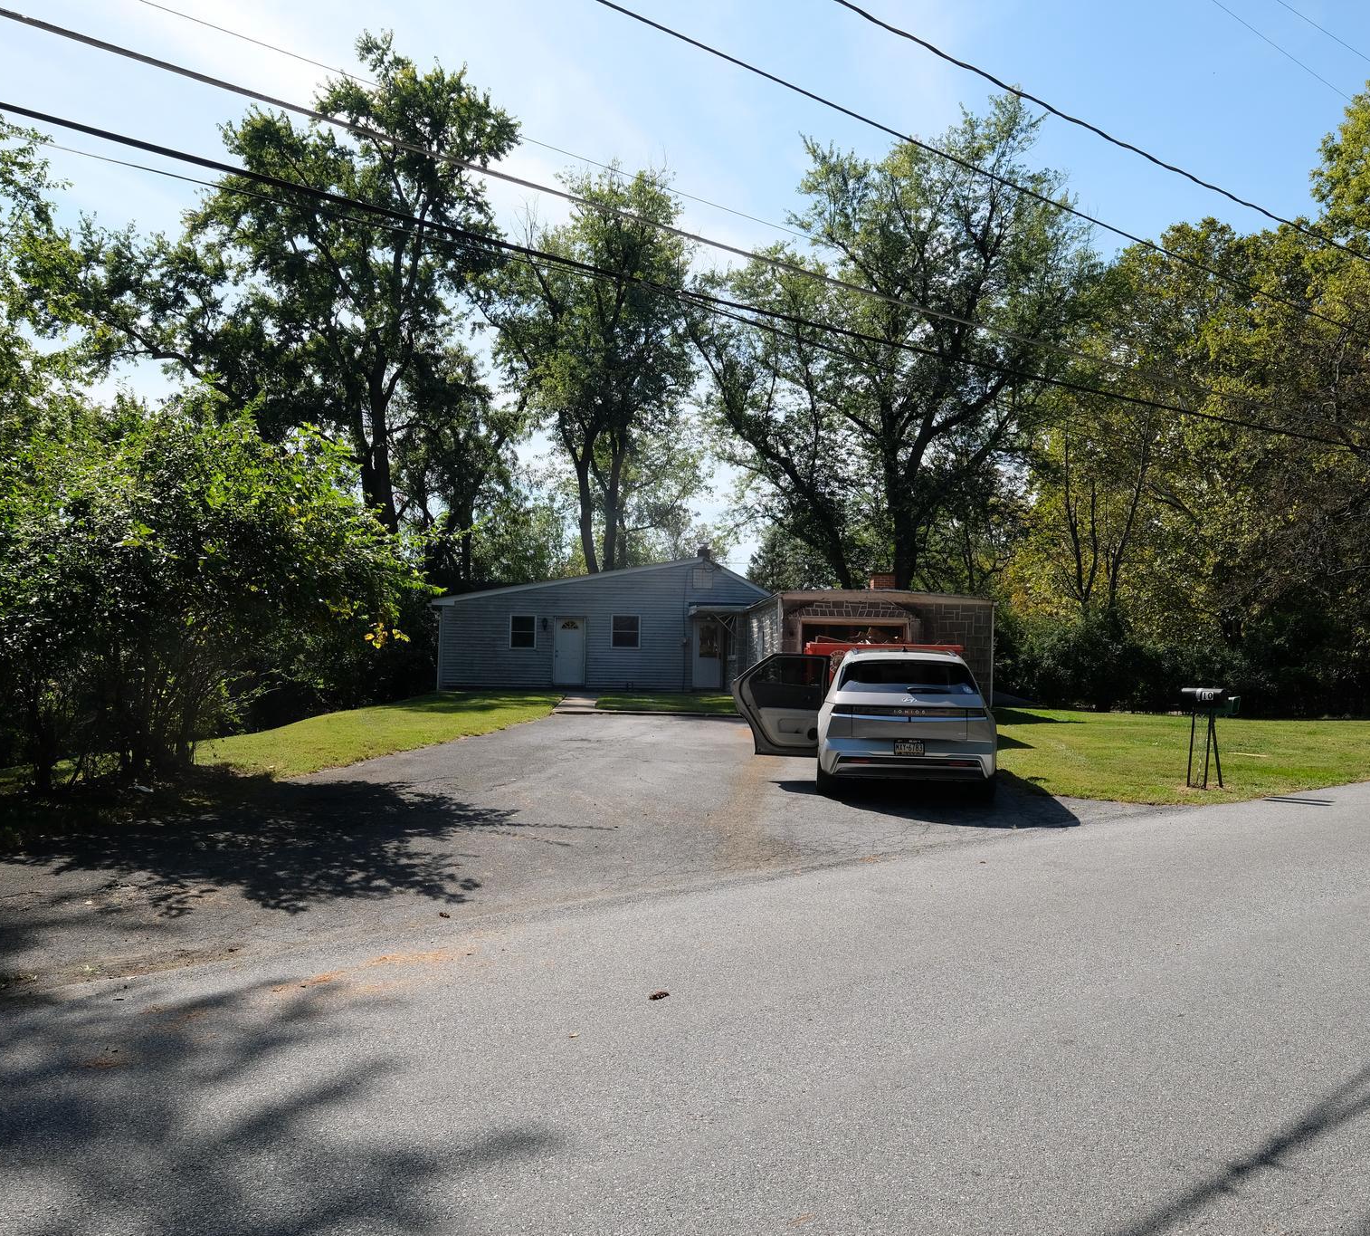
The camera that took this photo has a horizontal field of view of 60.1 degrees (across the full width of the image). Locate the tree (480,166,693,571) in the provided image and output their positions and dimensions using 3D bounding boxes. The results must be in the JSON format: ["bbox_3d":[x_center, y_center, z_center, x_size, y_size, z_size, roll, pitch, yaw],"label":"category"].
[{"bbox_3d":[-4.000,-8.300,50.000,8.900,21.200,8.500,1,-1,0],"label":"tree"}]

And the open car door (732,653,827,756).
[{"bbox_3d":[1.140,1.040,14.080,1.170,1.210,0.220,1,-1,-9],"label":"open car door"}]

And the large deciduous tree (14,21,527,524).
[{"bbox_3d":[-14.100,-8.700,40.500,16.500,22.500,14.000,1,-1,0],"label":"large deciduous tree"}]

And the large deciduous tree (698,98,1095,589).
[{"bbox_3d":[7.800,-8.500,43.500,14.600,21.400,13.000,1,-1,0],"label":"large deciduous tree"}]

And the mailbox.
[{"bbox_3d":[6.130,1.400,13.850,0.560,1.170,0.310,0,-1,44],"label":"mailbox"}]

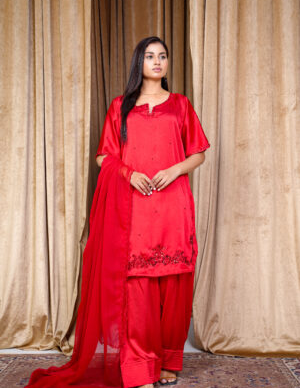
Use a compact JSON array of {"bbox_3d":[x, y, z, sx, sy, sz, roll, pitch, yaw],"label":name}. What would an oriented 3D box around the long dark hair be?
[{"bbox_3d":[-0.027,-0.505,2.960,0.240,0.510,0.220,-1,3,-18],"label":"long dark hair"}]

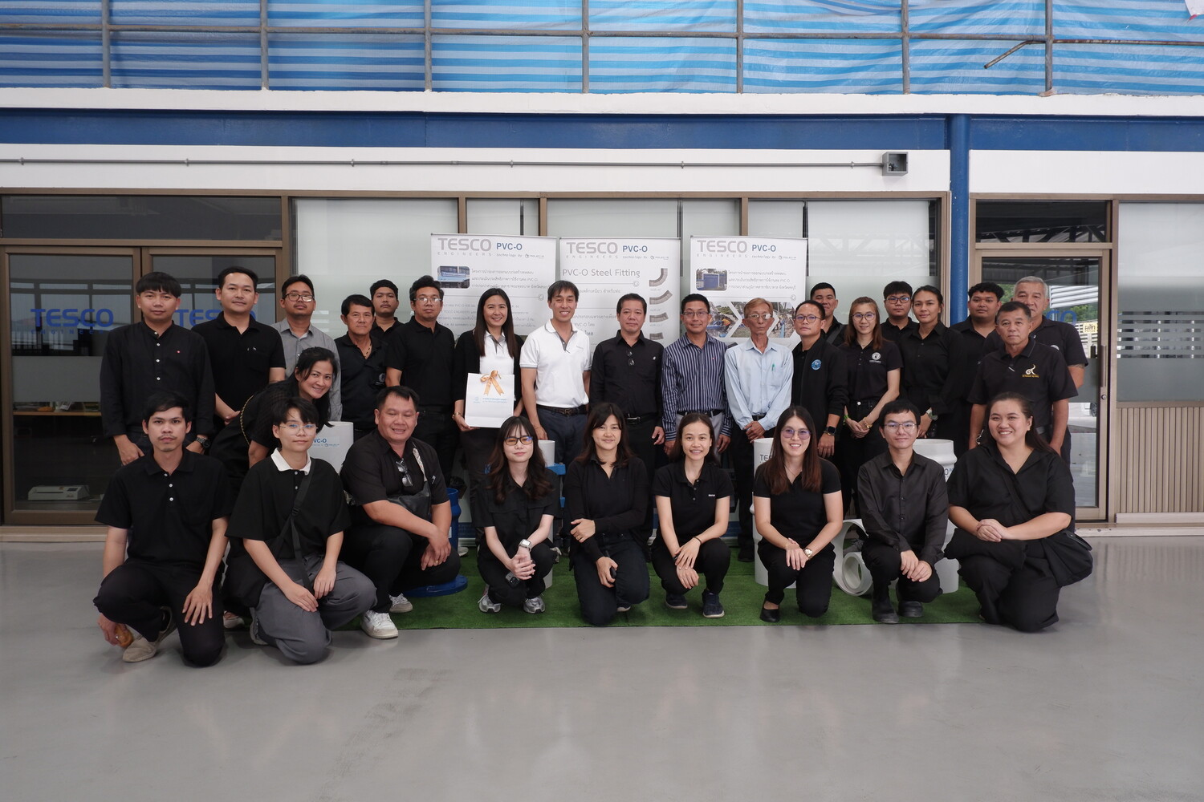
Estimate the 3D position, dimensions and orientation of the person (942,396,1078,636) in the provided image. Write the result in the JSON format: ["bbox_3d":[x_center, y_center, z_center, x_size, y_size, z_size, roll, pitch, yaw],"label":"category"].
[{"bbox_3d":[1.952,0.483,4.163,0.640,1.050,0.680,0,1,13],"label":"person"}]

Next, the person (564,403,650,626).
[{"bbox_3d":[0.025,0.518,4.260,0.440,1.018,0.600,0,1,0],"label":"person"}]

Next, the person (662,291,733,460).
[{"bbox_3d":[0.587,0.164,5.400,0.460,1.673,0.310,0,1,6],"label":"person"}]

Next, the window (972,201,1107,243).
[{"bbox_3d":[3.096,-1.264,6.121,0.950,0.313,0.060,0,1,-2],"label":"window"}]

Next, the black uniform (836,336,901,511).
[{"bbox_3d":[1.683,0.276,5.470,0.420,1.346,0.280,1,1,24],"label":"black uniform"}]

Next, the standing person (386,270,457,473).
[{"bbox_3d":[-1.145,0.106,5.470,0.480,1.787,0.320,0,1,-7],"label":"standing person"}]

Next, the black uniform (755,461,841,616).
[{"bbox_3d":[0.979,0.655,4.360,0.450,0.740,0.520,0,1,14],"label":"black uniform"}]

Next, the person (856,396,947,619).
[{"bbox_3d":[1.471,0.508,4.310,0.460,1.036,0.570,0,1,11],"label":"person"}]

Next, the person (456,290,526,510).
[{"bbox_3d":[-0.675,0.155,5.225,0.450,1.655,0.360,0,1,-4],"label":"person"}]

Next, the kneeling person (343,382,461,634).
[{"bbox_3d":[-0.965,0.482,4.120,0.560,1.100,0.680,-1,2,-27],"label":"kneeling person"}]

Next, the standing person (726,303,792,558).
[{"bbox_3d":[0.977,0.167,5.426,0.460,1.620,0.300,0,1,4],"label":"standing person"}]

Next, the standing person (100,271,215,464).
[{"bbox_3d":[-2.300,0.177,4.500,0.570,1.695,0.320,-1,1,-23],"label":"standing person"}]

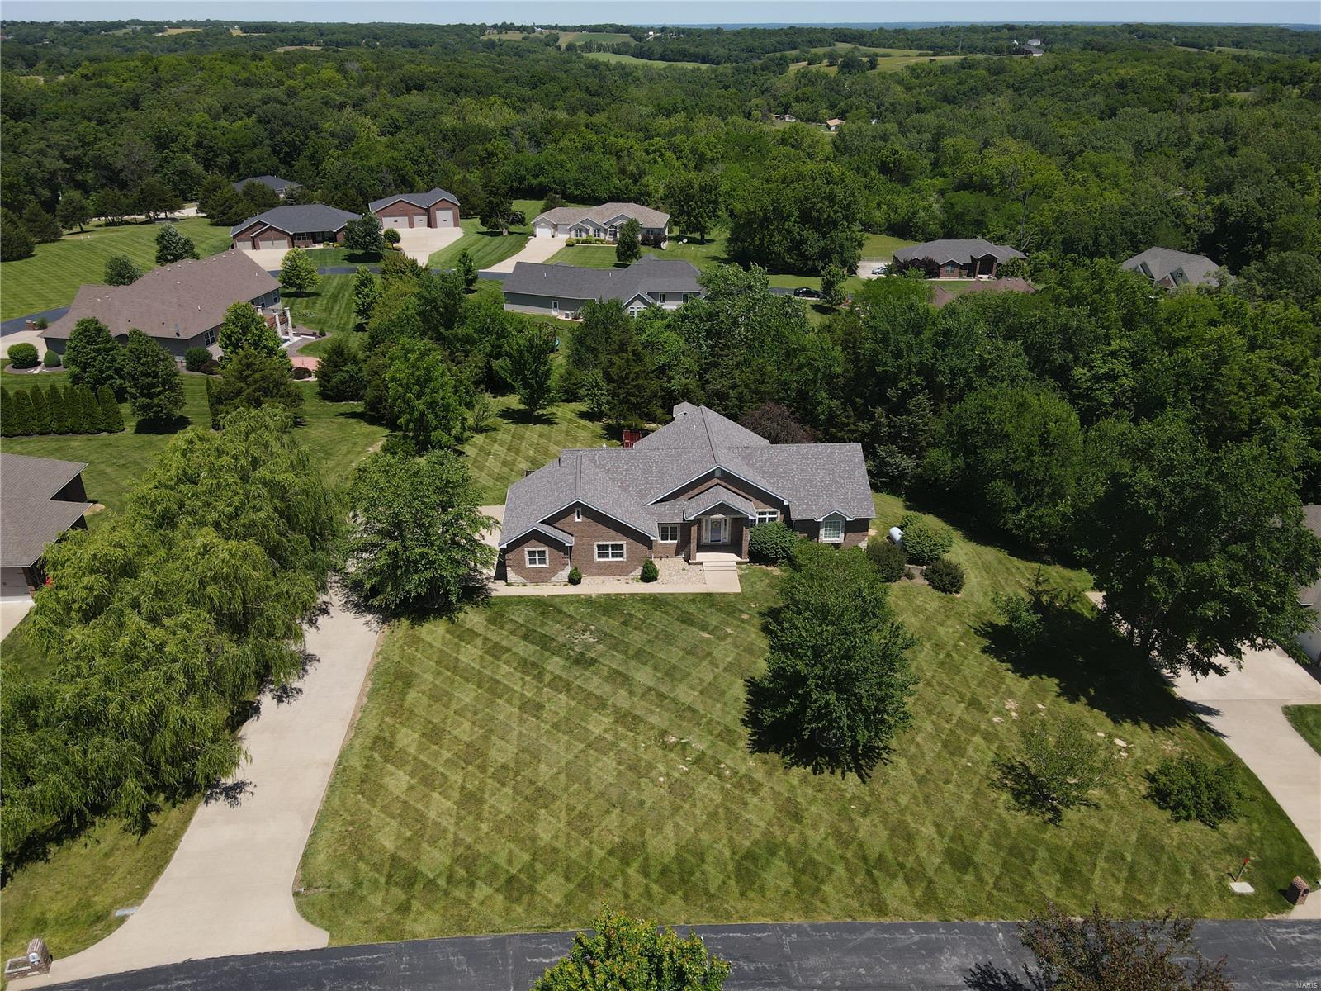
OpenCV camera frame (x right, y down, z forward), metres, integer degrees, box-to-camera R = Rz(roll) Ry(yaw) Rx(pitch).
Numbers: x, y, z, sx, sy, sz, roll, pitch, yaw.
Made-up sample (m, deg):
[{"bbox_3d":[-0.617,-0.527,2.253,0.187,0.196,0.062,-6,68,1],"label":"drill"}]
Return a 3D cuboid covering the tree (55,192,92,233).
[{"bbox_3d":[-119.100,-57.640,186.140,6.000,8.200,6.000,0,27,0],"label":"tree"}]

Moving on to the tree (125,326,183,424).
[{"bbox_3d":[-53.100,-12.500,96.450,5.400,10.500,5.400,0,27,0],"label":"tree"}]

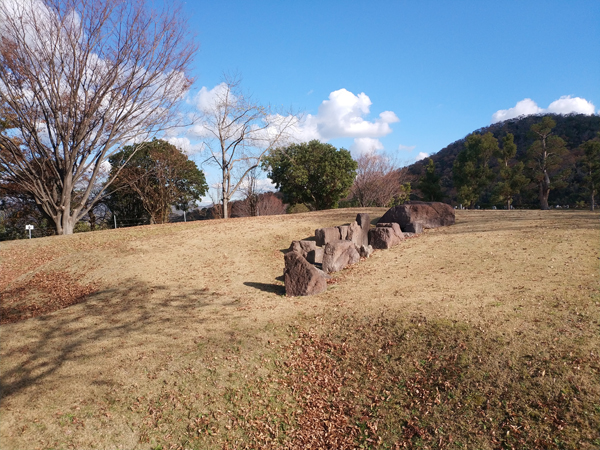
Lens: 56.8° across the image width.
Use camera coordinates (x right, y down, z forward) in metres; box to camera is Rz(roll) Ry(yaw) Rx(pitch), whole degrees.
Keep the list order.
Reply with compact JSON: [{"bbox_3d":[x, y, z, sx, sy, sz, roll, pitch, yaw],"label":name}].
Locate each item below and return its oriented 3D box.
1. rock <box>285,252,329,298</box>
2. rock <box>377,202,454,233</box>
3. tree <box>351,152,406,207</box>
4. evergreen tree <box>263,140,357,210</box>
[{"bbox_3d":[0.110,0.820,9.600,0.580,0.790,0.680,0,1,23],"label":"rock"},{"bbox_3d":[3.900,-0.270,18.500,2.300,0.980,1.300,-1,1,-40],"label":"rock"},{"bbox_3d":[6.200,-3.530,44.000,4.600,4.500,4.400,0,1,0],"label":"tree"},{"bbox_3d":[0.620,-3.150,36.000,6.100,4.700,5.800,0,1,0],"label":"evergreen tree"}]

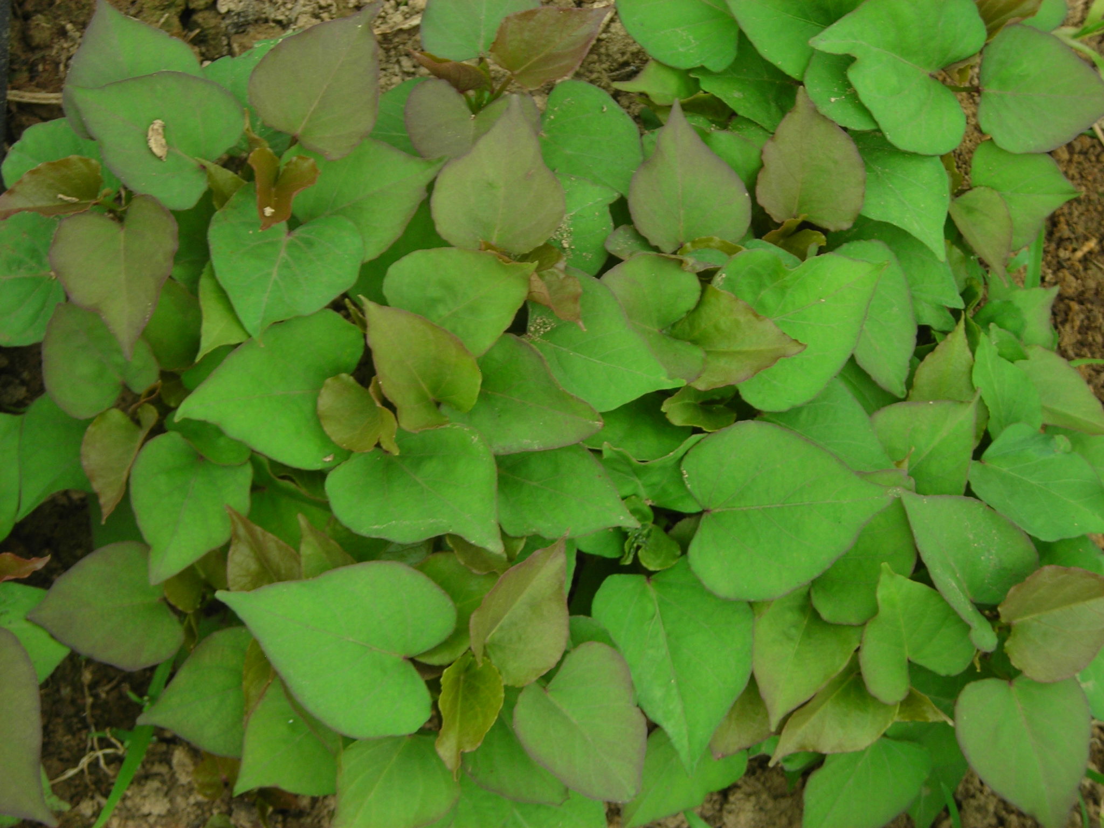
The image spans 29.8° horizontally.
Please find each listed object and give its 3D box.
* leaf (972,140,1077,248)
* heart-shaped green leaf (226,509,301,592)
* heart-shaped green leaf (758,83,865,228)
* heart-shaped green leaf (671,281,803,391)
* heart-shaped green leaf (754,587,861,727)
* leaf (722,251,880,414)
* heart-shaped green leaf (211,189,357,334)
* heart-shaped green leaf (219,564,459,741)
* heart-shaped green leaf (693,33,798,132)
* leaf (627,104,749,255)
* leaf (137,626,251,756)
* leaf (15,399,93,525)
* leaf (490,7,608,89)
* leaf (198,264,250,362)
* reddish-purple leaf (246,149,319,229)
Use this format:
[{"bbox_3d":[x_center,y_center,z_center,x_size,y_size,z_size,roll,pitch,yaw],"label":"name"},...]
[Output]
[{"bbox_3d":[0.247,-0.114,1.085,0.059,0.018,0.062,0,66,-9],"label":"leaf"},{"bbox_3d":[-0.139,0.068,0.982,0.038,0.020,0.054,-34,84,-11],"label":"heart-shaped green leaf"},{"bbox_3d":[0.132,-0.130,1.055,0.055,0.018,0.076,-1,81,0],"label":"heart-shaped green leaf"},{"bbox_3d":[0.089,-0.038,1.018,0.067,0.022,0.054,3,78,-5],"label":"heart-shaped green leaf"},{"bbox_3d":[0.105,0.099,0.870,0.044,0.020,0.073,17,72,2],"label":"heart-shaped green leaf"},{"bbox_3d":[0.110,-0.045,0.913,0.087,0.024,0.070,-28,76,-11],"label":"leaf"},{"bbox_3d":[-0.122,-0.065,0.929,0.067,0.020,0.070,13,74,4],"label":"heart-shaped green leaf"},{"bbox_3d":[-0.090,0.092,0.848,0.101,0.022,0.075,18,60,2],"label":"heart-shaped green leaf"},{"bbox_3d":[0.107,-0.178,1.121,0.064,0.020,0.058,5,67,8],"label":"heart-shaped green leaf"},{"bbox_3d":[0.061,-0.106,0.932,0.054,0.018,0.071,-1,77,0],"label":"leaf"},{"bbox_3d":[-0.143,0.122,0.885,0.069,0.018,0.057,-15,65,0],"label":"leaf"},{"bbox_3d":[-0.243,0.018,1.027,0.056,0.020,0.072,31,86,9],"label":"leaf"},{"bbox_3d":[-0.001,-0.193,1.084,0.067,0.020,0.045,-33,70,-7],"label":"leaf"},{"bbox_3d":[-0.165,-0.049,1.058,0.043,0.020,0.054,35,77,17],"label":"leaf"},{"bbox_3d":[-0.136,-0.114,1.048,0.035,0.022,0.041,11,90,0],"label":"reddish-purple leaf"}]

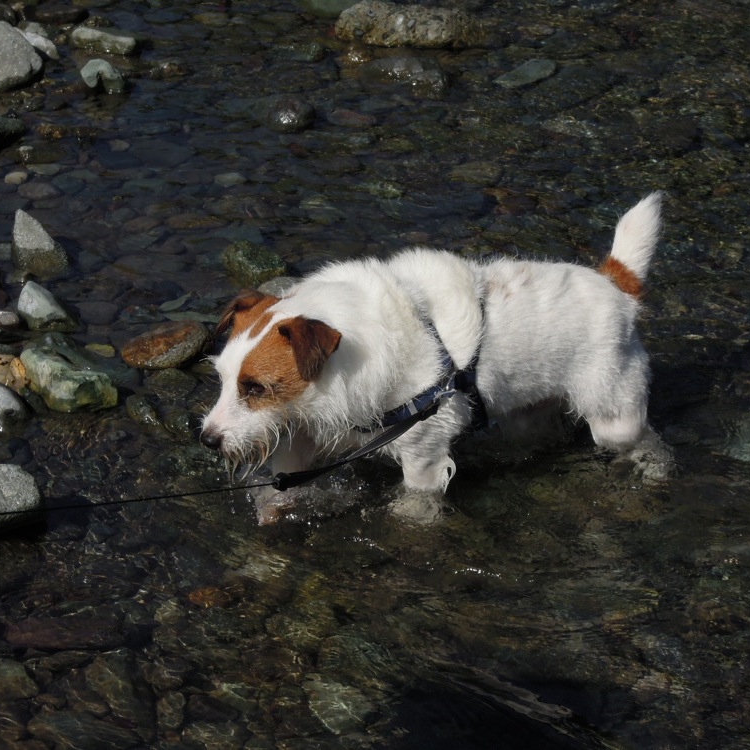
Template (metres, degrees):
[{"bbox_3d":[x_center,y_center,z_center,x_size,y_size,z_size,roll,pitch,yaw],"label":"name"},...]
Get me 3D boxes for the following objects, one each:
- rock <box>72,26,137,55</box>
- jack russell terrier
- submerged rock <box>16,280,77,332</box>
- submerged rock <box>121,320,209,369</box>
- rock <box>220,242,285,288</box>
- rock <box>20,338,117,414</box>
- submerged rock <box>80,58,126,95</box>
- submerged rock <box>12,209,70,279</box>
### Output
[{"bbox_3d":[-0.410,-0.505,4.378,0.106,0.039,0.056,0,29,0],"label":"rock"},{"bbox_3d":[0.062,-0.018,3.240,0.510,0.355,0.190,-10,31,-17],"label":"jack russell terrier"},{"bbox_3d":[-0.417,-0.087,3.671,0.077,0.062,0.062,4,26,9],"label":"submerged rock"},{"bbox_3d":[-0.261,-0.038,3.595,0.112,0.052,0.078,-10,28,-20],"label":"submerged rock"},{"bbox_3d":[-0.156,-0.144,3.743,0.085,0.052,0.070,0,29,0],"label":"rock"},{"bbox_3d":[-0.365,-0.003,3.451,0.117,0.079,0.113,0,29,0],"label":"rock"},{"bbox_3d":[-0.419,-0.459,4.446,0.070,0.052,0.055,0,26,0],"label":"submerged rock"},{"bbox_3d":[-0.433,-0.170,3.739,0.074,0.091,0.070,0,29,0],"label":"submerged rock"}]

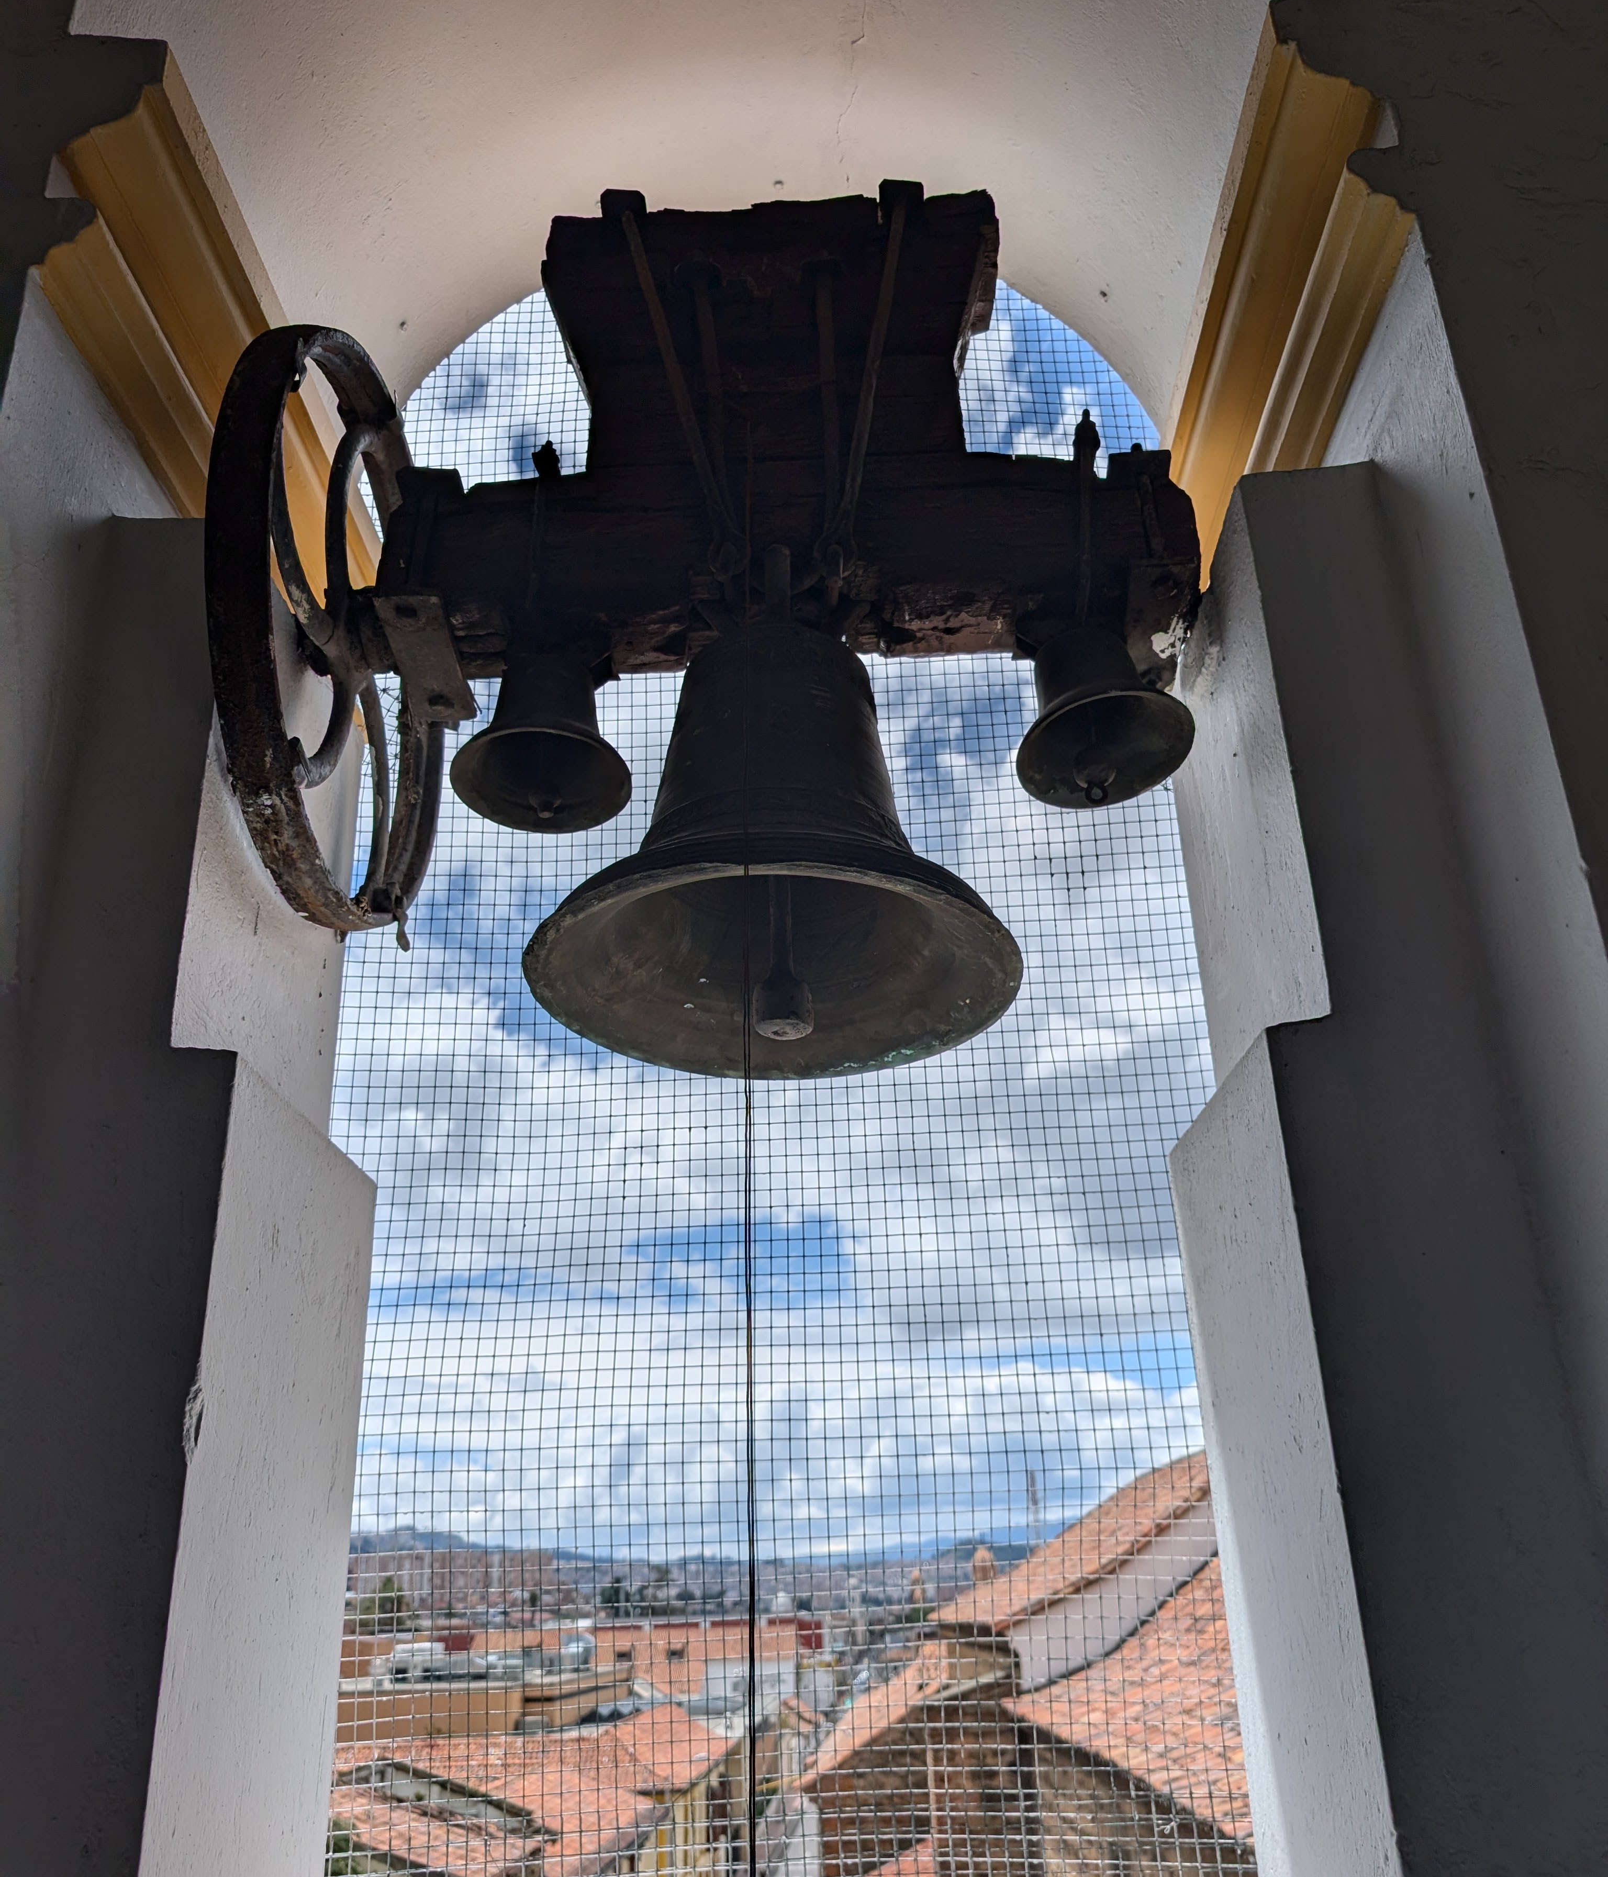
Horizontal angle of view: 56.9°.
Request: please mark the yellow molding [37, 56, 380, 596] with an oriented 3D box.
[{"bbox_3d":[-0.769,-0.655,2.095,0.107,0.336,1.024,-2,-23,0],"label":"yellow molding"}]

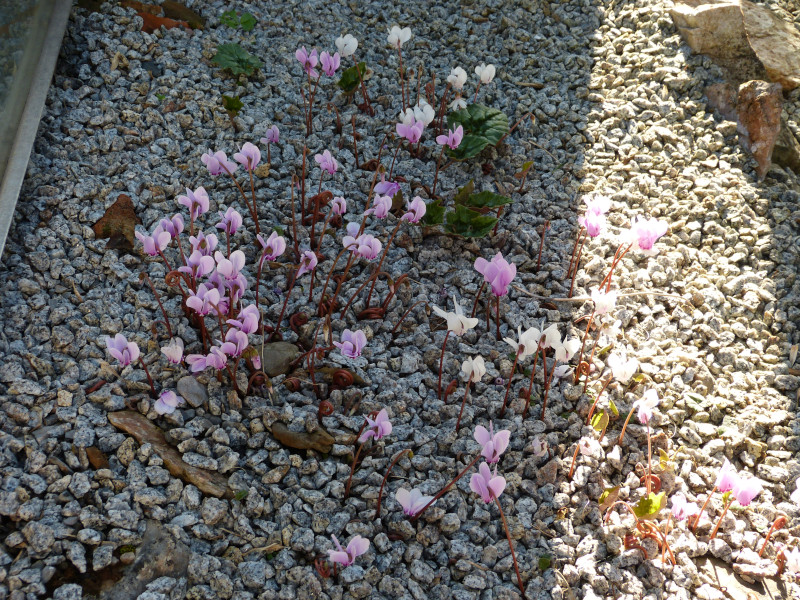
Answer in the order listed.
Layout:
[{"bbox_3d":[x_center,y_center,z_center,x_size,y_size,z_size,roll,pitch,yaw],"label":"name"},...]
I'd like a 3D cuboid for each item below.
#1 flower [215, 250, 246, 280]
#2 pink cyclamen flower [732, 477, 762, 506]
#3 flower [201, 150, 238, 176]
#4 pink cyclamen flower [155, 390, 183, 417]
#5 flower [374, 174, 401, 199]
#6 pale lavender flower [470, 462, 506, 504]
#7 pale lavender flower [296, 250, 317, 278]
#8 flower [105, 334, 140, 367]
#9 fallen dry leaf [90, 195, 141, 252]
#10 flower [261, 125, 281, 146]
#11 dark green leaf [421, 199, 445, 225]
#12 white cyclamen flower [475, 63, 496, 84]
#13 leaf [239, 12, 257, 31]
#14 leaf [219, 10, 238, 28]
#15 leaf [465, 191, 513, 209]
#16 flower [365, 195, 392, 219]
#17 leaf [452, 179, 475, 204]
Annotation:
[{"bbox_3d":[-0.142,-0.029,1.090,0.025,0.025,0.021,-6,38,-8],"label":"flower"},{"bbox_3d":[0.261,0.144,0.971,0.022,0.022,0.024,13,39,16],"label":"pink cyclamen flower"},{"bbox_3d":[-0.179,-0.138,1.290,0.034,0.023,0.027,-18,39,-24],"label":"flower"},{"bbox_3d":[-0.199,0.089,1.115,0.024,0.018,0.023,0,35,0],"label":"pink cyclamen flower"},{"bbox_3d":[-0.011,-0.105,1.194,0.024,0.021,0.020,-20,42,-23],"label":"flower"},{"bbox_3d":[0.055,0.113,0.800,0.022,0.024,0.020,0,36,0],"label":"pale lavender flower"},{"bbox_3d":[-0.076,-0.029,1.070,0.019,0.021,0.019,12,37,16],"label":"pale lavender flower"},{"bbox_3d":[-0.236,0.043,1.106,0.029,0.026,0.027,-9,38,-12],"label":"flower"},{"bbox_3d":[-0.288,-0.078,1.316,0.053,0.034,0.056,0,37,0],"label":"fallen dry leaf"},{"bbox_3d":[-0.147,-0.187,1.460,0.020,0.018,0.022,-18,39,-24],"label":"flower"},{"bbox_3d":[0.030,-0.082,1.210,0.025,0.017,0.024,0,36,0],"label":"dark green leaf"},{"bbox_3d":[0.083,-0.219,1.249,0.020,0.019,0.017,0,38,0],"label":"white cyclamen flower"},{"bbox_3d":[-0.186,-0.340,1.580,0.022,0.014,0.023,0,36,0],"label":"leaf"},{"bbox_3d":[-0.209,-0.342,1.580,0.025,0.014,0.023,0,36,0],"label":"leaf"},{"bbox_3d":[0.088,-0.098,1.275,0.044,0.014,0.030,-6,38,-8],"label":"leaf"},{"bbox_3d":[-0.020,-0.089,1.230,0.025,0.020,0.023,18,39,24],"label":"flower"},{"bbox_3d":[0.069,-0.115,1.385,0.021,0.022,0.016,0,35,0],"label":"leaf"}]

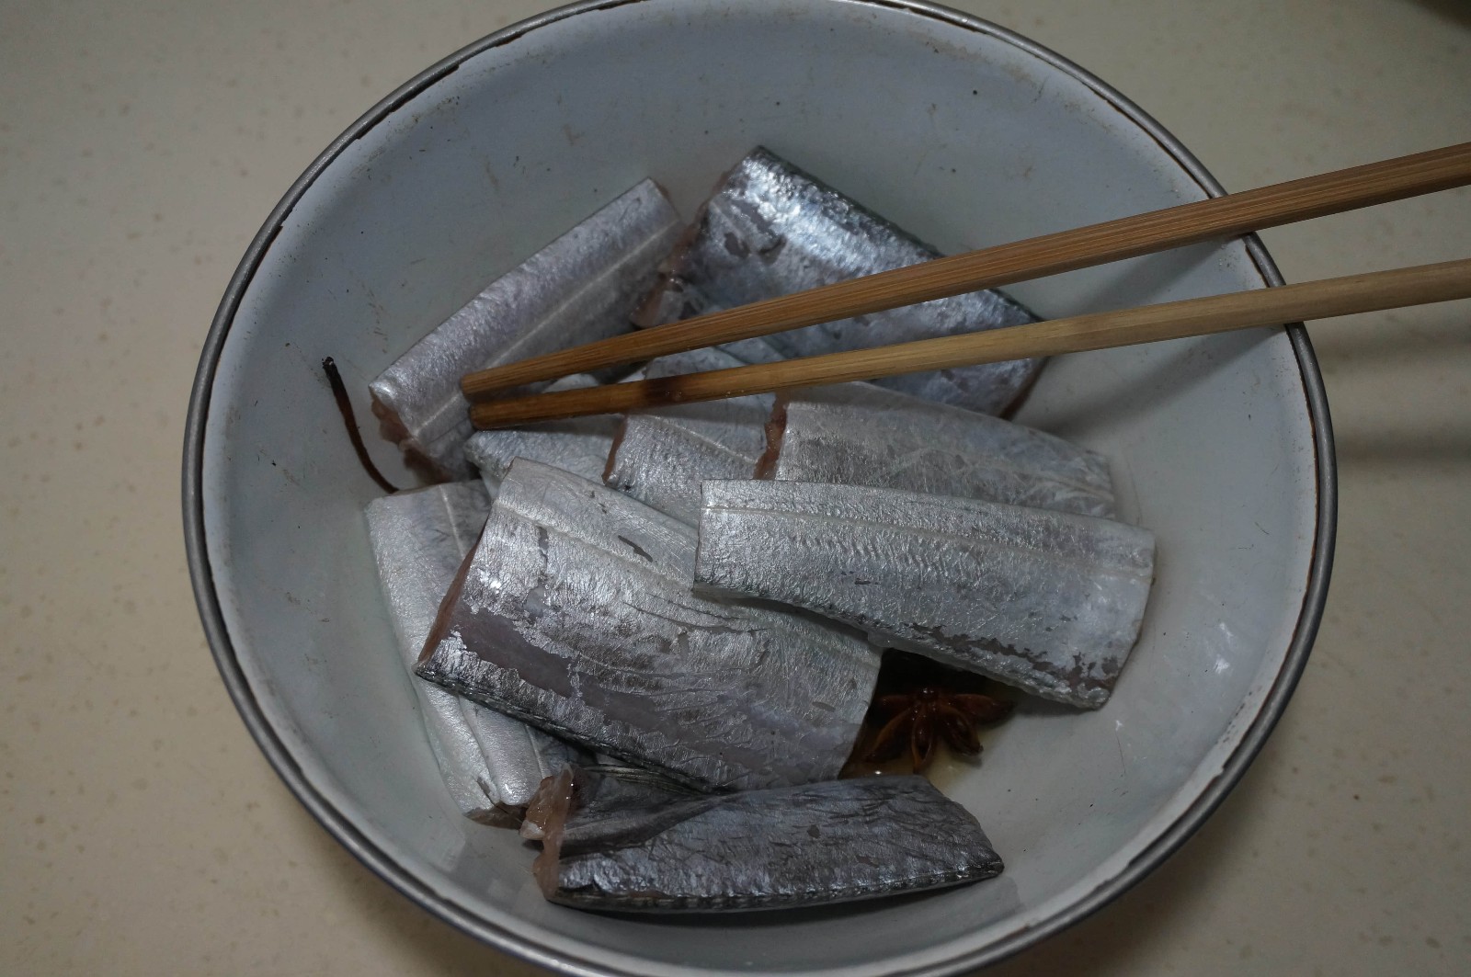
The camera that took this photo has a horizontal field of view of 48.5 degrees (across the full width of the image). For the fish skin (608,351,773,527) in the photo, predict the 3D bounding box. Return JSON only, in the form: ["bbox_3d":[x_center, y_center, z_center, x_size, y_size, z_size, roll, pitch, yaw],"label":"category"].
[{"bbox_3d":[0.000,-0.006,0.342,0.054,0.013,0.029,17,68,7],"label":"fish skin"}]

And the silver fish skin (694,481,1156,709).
[{"bbox_3d":[0.036,0.019,0.326,0.087,0.014,0.035,11,70,7],"label":"silver fish skin"}]

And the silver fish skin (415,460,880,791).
[{"bbox_3d":[-0.016,0.033,0.325,0.084,0.015,0.043,23,67,0],"label":"silver fish skin"}]

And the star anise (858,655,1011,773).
[{"bbox_3d":[0.040,0.043,0.339,0.034,0.011,0.034,0,64,0],"label":"star anise"}]

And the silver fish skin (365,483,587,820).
[{"bbox_3d":[-0.051,0.033,0.334,0.029,0.013,0.072,-13,65,-16],"label":"silver fish skin"}]

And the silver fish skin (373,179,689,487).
[{"bbox_3d":[-0.041,-0.034,0.354,0.075,0.014,0.026,-40,92,-16],"label":"silver fish skin"}]

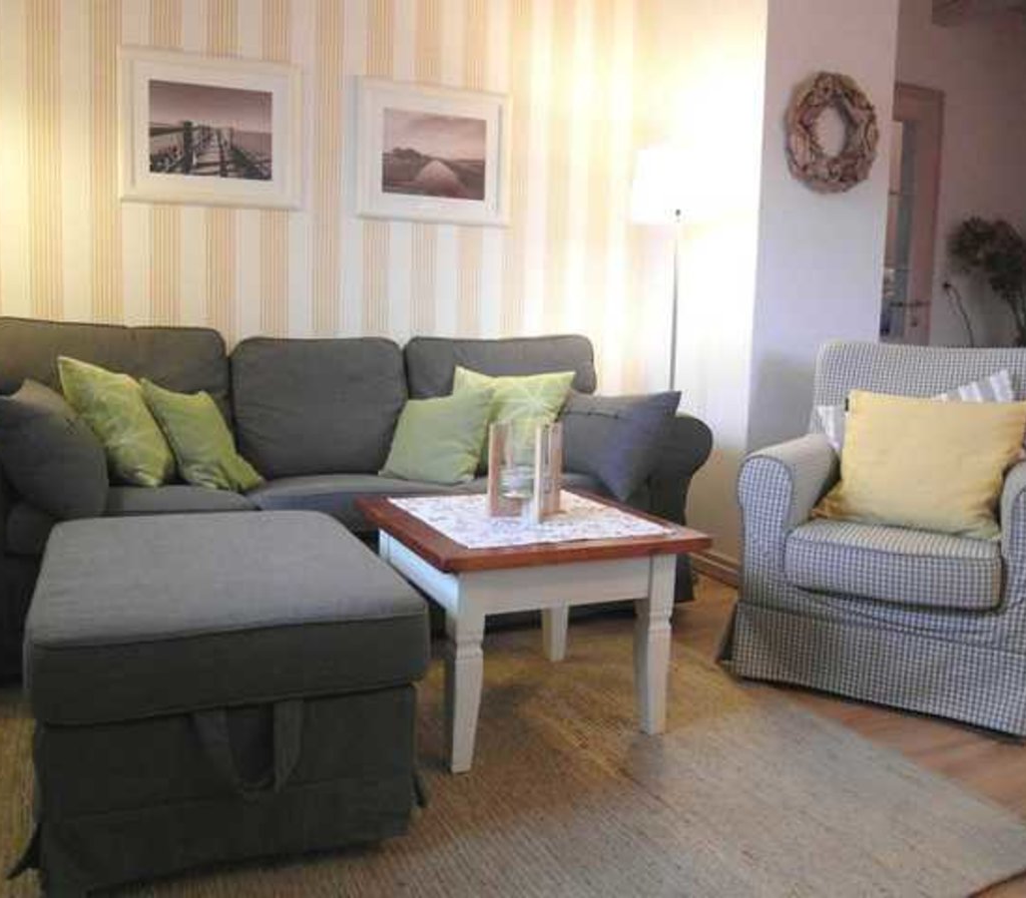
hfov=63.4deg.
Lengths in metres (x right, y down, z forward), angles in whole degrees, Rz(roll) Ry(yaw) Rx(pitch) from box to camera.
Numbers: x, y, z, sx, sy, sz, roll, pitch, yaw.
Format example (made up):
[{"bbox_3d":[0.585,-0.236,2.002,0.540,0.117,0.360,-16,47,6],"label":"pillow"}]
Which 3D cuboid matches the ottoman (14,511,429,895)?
[{"bbox_3d":[-0.579,0.416,1.635,0.600,0.420,0.770,-1,7,-25],"label":"ottoman"}]

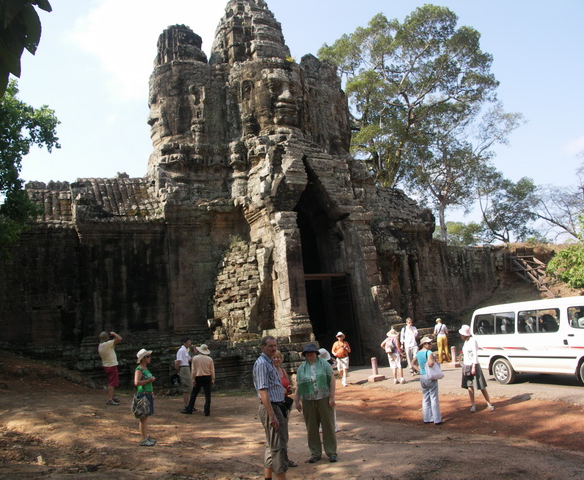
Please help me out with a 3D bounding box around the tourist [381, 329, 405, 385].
[{"bbox_3d":[2.990,3.450,15.400,0.600,1.674,0.450,-9,-11,30],"label":"tourist"}]

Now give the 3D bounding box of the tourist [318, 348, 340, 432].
[{"bbox_3d":[0.727,2.868,9.900,0.550,1.556,0.520,-2,-10,-6],"label":"tourist"}]

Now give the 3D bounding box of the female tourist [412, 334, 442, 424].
[{"bbox_3d":[2.574,2.653,9.800,0.560,1.609,0.440,-11,-12,39],"label":"female tourist"}]

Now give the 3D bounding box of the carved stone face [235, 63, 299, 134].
[{"bbox_3d":[-1.153,-6.809,25.000,2.800,3.100,1.700,1,-11,-30],"label":"carved stone face"}]

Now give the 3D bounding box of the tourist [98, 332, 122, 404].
[{"bbox_3d":[-4.241,2.993,12.100,0.500,1.730,0.500,-2,-10,-15],"label":"tourist"}]

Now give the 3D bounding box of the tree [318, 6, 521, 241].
[{"bbox_3d":[10.098,-9.596,41.000,16.054,19.610,15.051,-5,-10,0],"label":"tree"}]

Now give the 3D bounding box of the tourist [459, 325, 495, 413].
[{"bbox_3d":[3.544,2.458,9.950,0.520,1.650,0.540,3,-12,-39],"label":"tourist"}]

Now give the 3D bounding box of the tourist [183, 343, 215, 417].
[{"bbox_3d":[-2.174,3.280,12.100,0.680,1.646,0.450,-2,-10,-7],"label":"tourist"}]

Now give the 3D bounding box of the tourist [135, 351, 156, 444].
[{"bbox_3d":[-2.576,2.755,9.100,0.400,1.667,0.480,-7,-10,15],"label":"tourist"}]

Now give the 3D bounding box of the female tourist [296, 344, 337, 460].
[{"bbox_3d":[0.335,2.307,7.400,0.600,1.657,0.360,-6,-10,5],"label":"female tourist"}]

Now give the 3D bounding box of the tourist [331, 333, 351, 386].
[{"bbox_3d":[1.539,3.701,16.100,0.580,1.657,0.460,-4,-10,3],"label":"tourist"}]

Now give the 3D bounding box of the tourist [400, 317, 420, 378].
[{"bbox_3d":[3.709,3.356,16.200,0.520,1.784,0.380,-3,-10,-10],"label":"tourist"}]

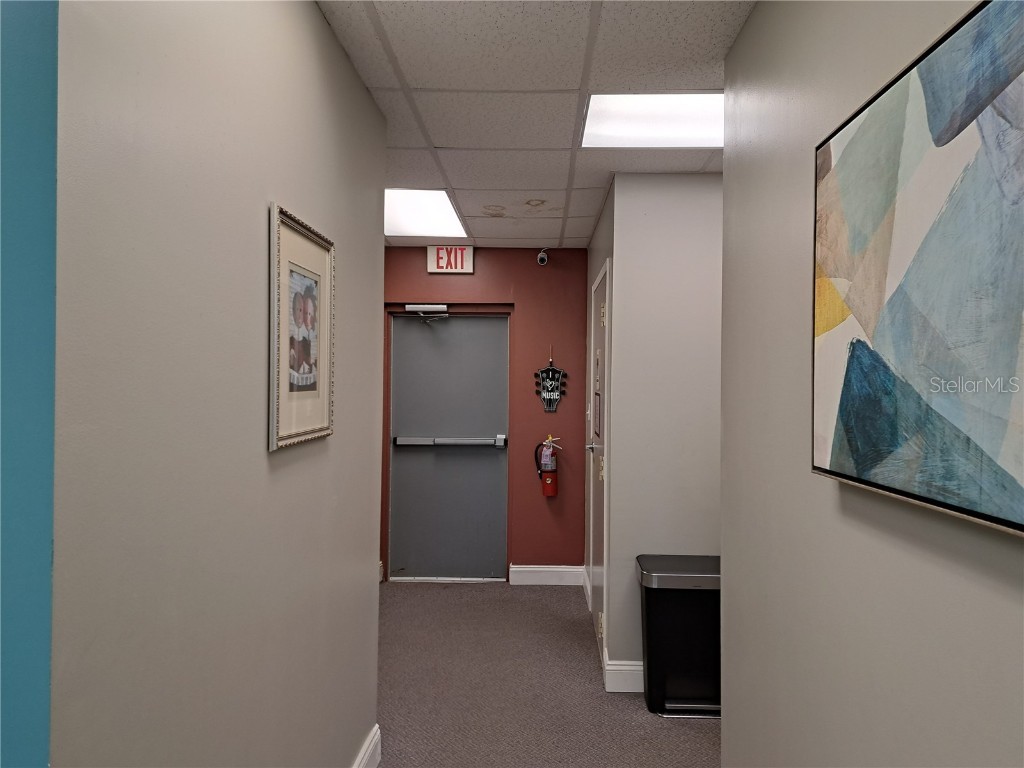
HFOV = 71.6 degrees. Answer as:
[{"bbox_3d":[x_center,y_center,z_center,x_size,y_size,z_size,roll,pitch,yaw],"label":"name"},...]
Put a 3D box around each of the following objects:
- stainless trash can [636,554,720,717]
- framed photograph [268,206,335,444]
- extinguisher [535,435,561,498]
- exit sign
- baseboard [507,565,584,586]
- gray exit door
[{"bbox_3d":[0.794,1.131,3.168,0.468,0.642,0.334,1,0,2],"label":"stainless trash can"},{"bbox_3d":[-0.522,-0.126,1.784,0.024,0.548,0.428,1,0,2],"label":"framed photograph"},{"bbox_3d":[0.258,0.587,5.075,0.184,0.448,0.124,1,0,2],"label":"extinguisher"},{"bbox_3d":[-0.445,-0.897,5.150,0.326,0.197,0.055,1,0,2],"label":"exit sign"},{"bbox_3d":[0.253,1.389,5.149,0.538,0.137,0.018,1,0,2],"label":"baseboard"},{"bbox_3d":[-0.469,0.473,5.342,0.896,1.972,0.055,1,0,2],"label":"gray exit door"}]

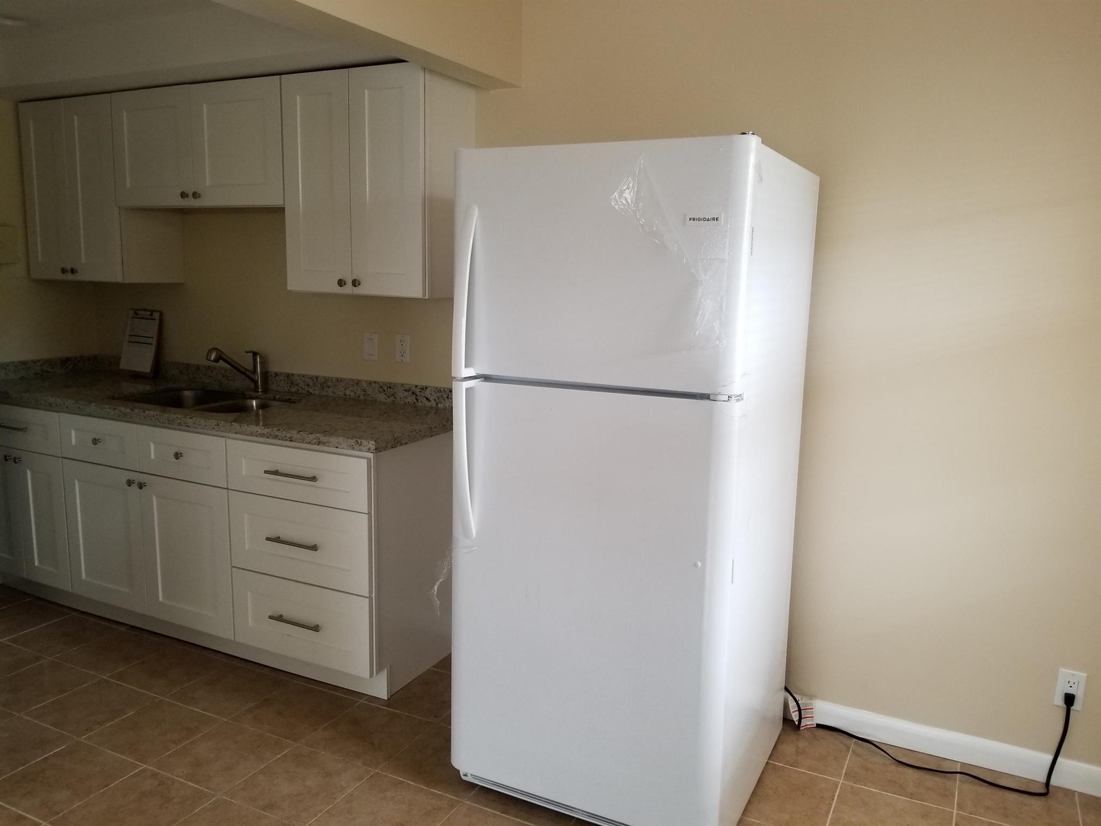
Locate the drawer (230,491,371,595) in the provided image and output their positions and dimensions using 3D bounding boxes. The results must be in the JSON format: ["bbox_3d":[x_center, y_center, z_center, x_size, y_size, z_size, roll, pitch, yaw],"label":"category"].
[{"bbox_3d":[-0.753,0.404,3.035,0.611,0.285,0.500,6,10,26],"label":"drawer"}]

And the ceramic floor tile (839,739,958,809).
[{"bbox_3d":[1.053,1.086,2.493,0.300,0.010,0.277,6,10,26],"label":"ceramic floor tile"}]

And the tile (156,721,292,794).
[{"bbox_3d":[-0.990,1.036,2.500,0.300,0.010,0.300,6,10,26],"label":"tile"}]

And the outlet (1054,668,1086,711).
[{"bbox_3d":[1.474,0.784,2.343,0.070,0.114,0.012,5,10,26],"label":"outlet"}]

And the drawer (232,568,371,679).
[{"bbox_3d":[-0.771,0.689,3.054,0.620,0.286,0.500,5,10,26],"label":"drawer"}]

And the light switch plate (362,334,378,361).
[{"bbox_3d":[-0.729,-0.265,3.346,0.072,0.116,0.007,6,10,26],"label":"light switch plate"}]

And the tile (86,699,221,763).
[{"bbox_3d":[-1.249,1.004,2.614,0.298,0.010,0.298,5,10,26],"label":"tile"}]

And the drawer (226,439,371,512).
[{"bbox_3d":[-0.747,0.174,2.998,0.611,0.178,0.500,6,10,26],"label":"drawer"}]

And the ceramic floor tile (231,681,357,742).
[{"bbox_3d":[-0.845,0.990,2.744,0.298,0.010,0.298,5,10,26],"label":"ceramic floor tile"}]

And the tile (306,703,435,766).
[{"bbox_3d":[-0.574,1.016,2.610,0.298,0.010,0.298,5,10,26],"label":"tile"}]

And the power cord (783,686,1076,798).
[{"bbox_3d":[1.101,0.909,2.505,0.810,0.295,0.100,5,10,26],"label":"power cord"}]

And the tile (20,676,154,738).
[{"bbox_3d":[-1.528,0.982,2.760,0.300,0.010,0.300,6,10,26],"label":"tile"}]

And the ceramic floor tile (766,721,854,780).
[{"bbox_3d":[0.770,1.044,2.589,0.298,0.010,0.265,5,10,26],"label":"ceramic floor tile"}]

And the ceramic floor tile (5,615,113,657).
[{"bbox_3d":[-1.934,0.889,3.287,0.300,0.010,0.300,6,10,26],"label":"ceramic floor tile"}]

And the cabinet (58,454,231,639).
[{"bbox_3d":[-1.422,0.466,3.434,0.916,0.563,0.600,6,10,26],"label":"cabinet"}]

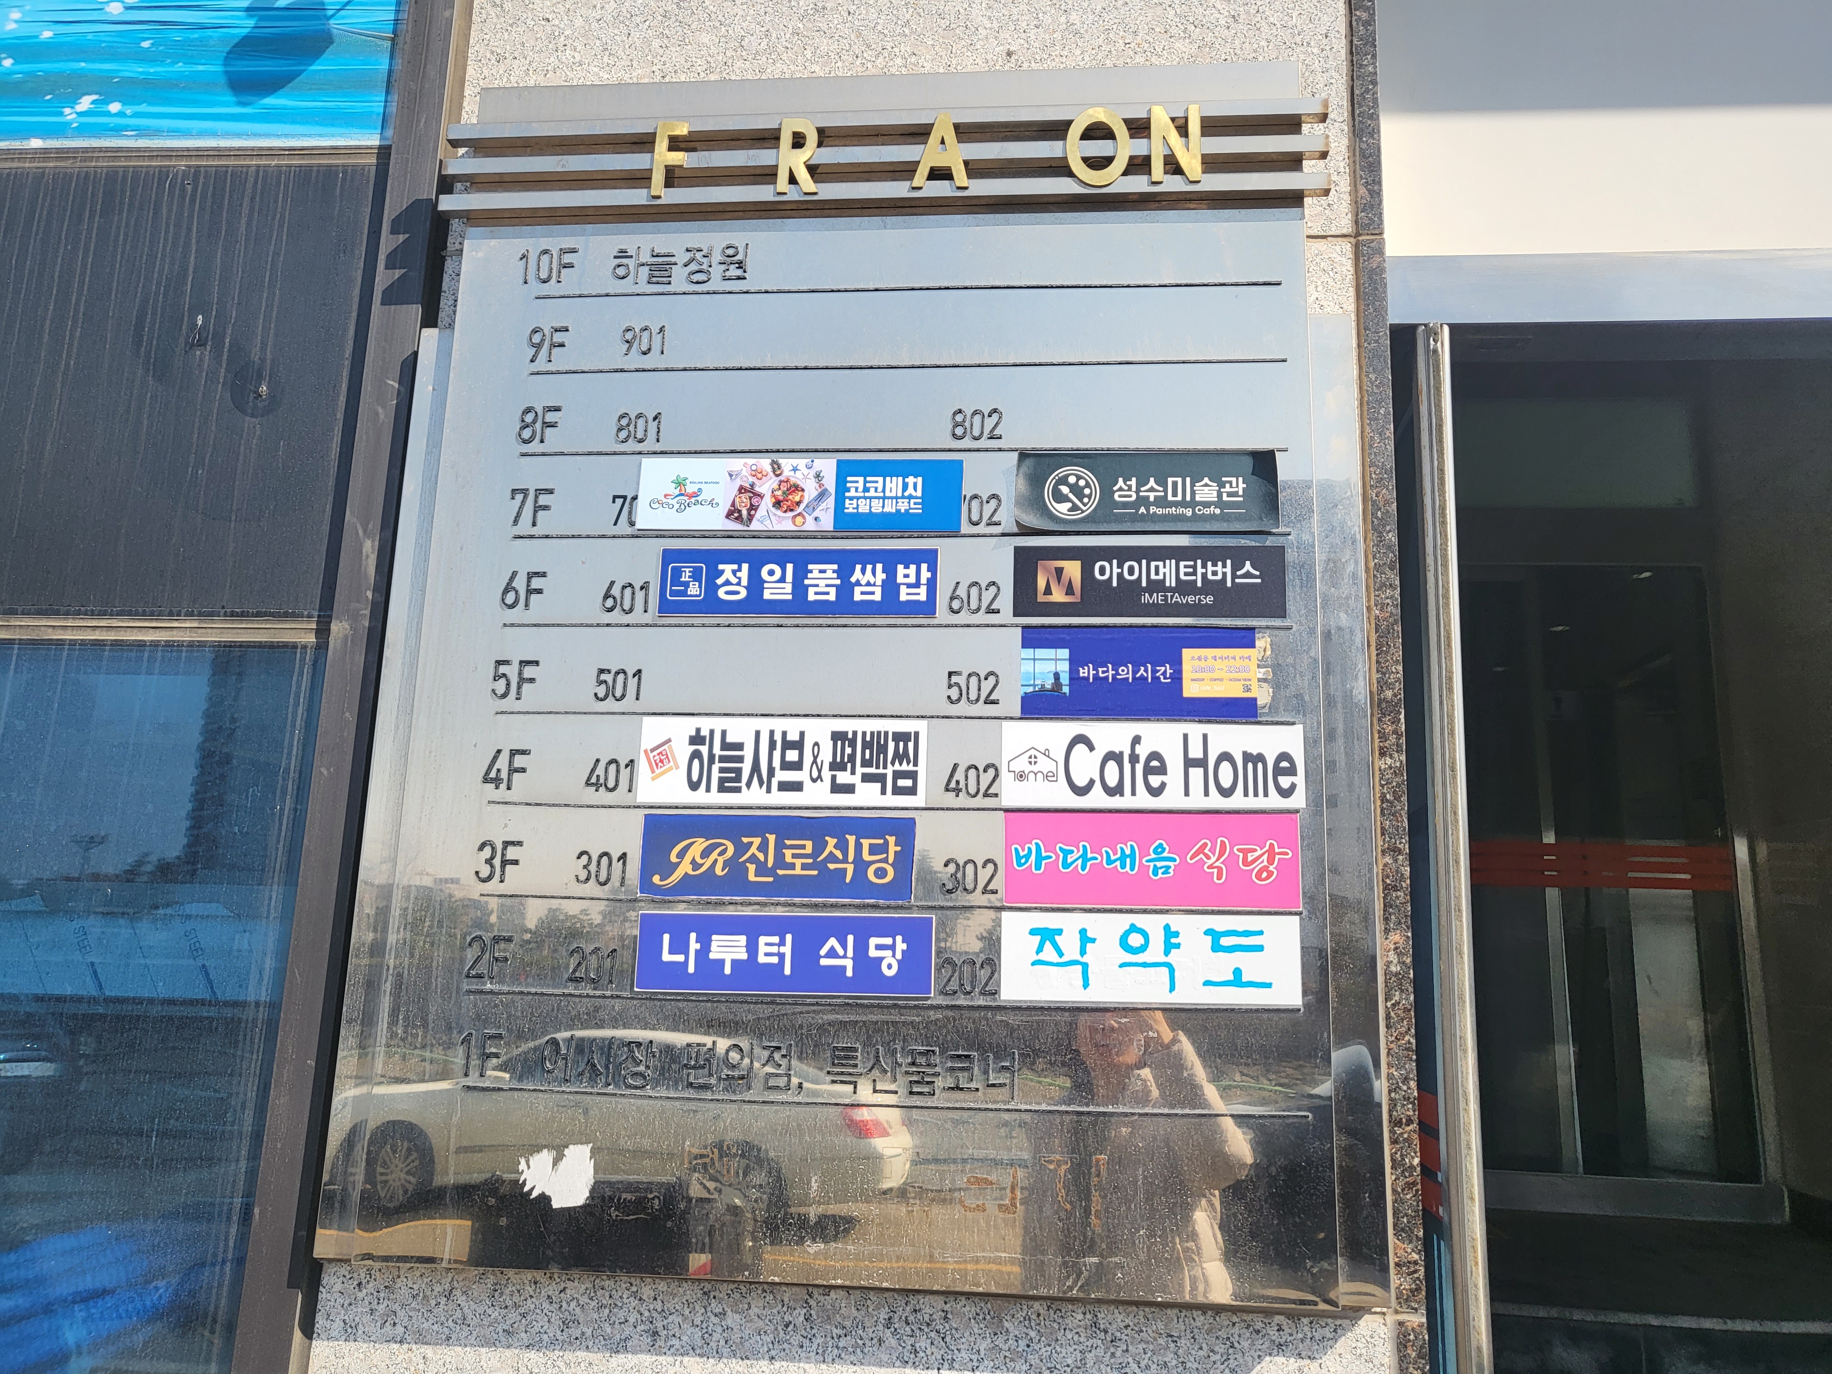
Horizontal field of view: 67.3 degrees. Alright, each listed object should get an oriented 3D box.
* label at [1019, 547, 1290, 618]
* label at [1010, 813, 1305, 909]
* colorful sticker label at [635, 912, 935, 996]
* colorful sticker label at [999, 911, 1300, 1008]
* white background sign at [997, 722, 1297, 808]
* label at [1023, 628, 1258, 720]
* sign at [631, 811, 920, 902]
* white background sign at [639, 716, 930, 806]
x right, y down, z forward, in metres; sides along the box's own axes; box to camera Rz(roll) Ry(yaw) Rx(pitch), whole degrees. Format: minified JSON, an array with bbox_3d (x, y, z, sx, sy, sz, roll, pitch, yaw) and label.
[{"bbox_3d":[0.249,-0.113,1.469,0.288,0.080,0.010,0,-13,5],"label":"label"},{"bbox_3d":[0.240,0.176,1.405,0.298,0.095,0.010,0,-13,5],"label":"label"},{"bbox_3d":[-0.137,0.275,1.418,0.310,0.080,0.010,0,-13,5],"label":"colorful sticker label"},{"bbox_3d":[0.236,0.273,1.383,0.298,0.088,0.010,0,-13,5],"label":"colorful sticker label"},{"bbox_3d":[0.245,0.081,1.425,0.310,0.087,0.010,0,-13,5],"label":"white background sign"},{"bbox_3d":[0.234,-0.016,1.448,0.246,0.096,0.010,0,-13,5],"label":"label"},{"bbox_3d":[-0.147,0.178,1.441,0.291,0.087,0.010,0,-13,5],"label":"sign"},{"bbox_3d":[-0.143,0.078,1.463,0.309,0.091,0.010,0,-13,5],"label":"white background sign"}]

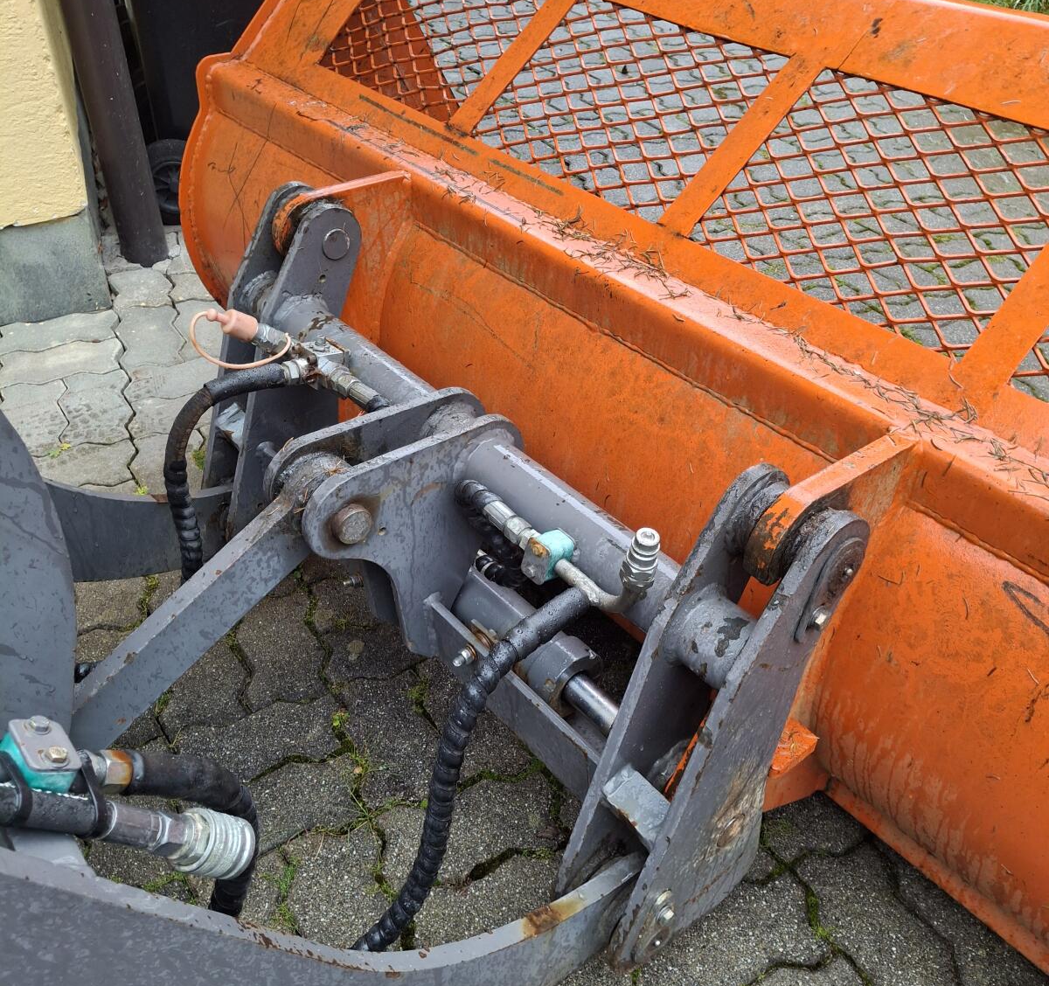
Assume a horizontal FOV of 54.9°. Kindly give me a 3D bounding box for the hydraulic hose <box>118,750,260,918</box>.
[{"bbox_3d":[-0.218,0.242,0.699,0.090,0.220,0.060,-5,39,-8],"label":"hydraulic hose"}]

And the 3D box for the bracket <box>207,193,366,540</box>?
[{"bbox_3d":[-0.332,-0.171,1.472,0.243,0.555,0.092,-16,40,-39],"label":"bracket"}]

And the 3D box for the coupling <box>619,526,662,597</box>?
[{"bbox_3d":[0.094,0.057,0.812,0.030,0.061,0.030,4,43,-4],"label":"coupling"}]

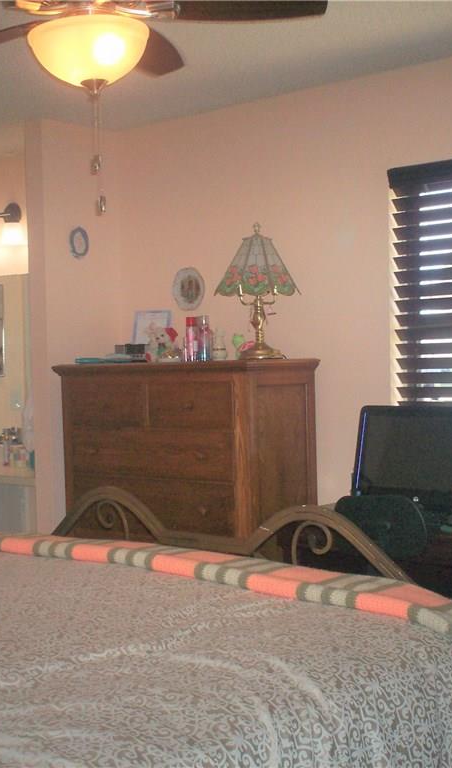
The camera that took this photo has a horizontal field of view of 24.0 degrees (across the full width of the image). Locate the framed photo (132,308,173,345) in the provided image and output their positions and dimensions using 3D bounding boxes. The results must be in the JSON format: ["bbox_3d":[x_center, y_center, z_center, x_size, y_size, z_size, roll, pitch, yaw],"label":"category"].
[{"bbox_3d":[-0.340,-0.223,4.886,0.205,0.250,0.030,-1,-12,32],"label":"framed photo"}]

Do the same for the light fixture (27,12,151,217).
[{"bbox_3d":[-0.321,-0.642,2.599,0.302,0.467,0.302,-2,2,0],"label":"light fixture"}]

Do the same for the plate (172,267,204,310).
[{"bbox_3d":[-0.169,-0.438,4.918,0.197,0.205,0.024,0,2,41],"label":"plate"}]

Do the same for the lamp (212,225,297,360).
[{"bbox_3d":[0.133,-0.375,4.369,0.345,0.572,0.345,0,2,41],"label":"lamp"}]

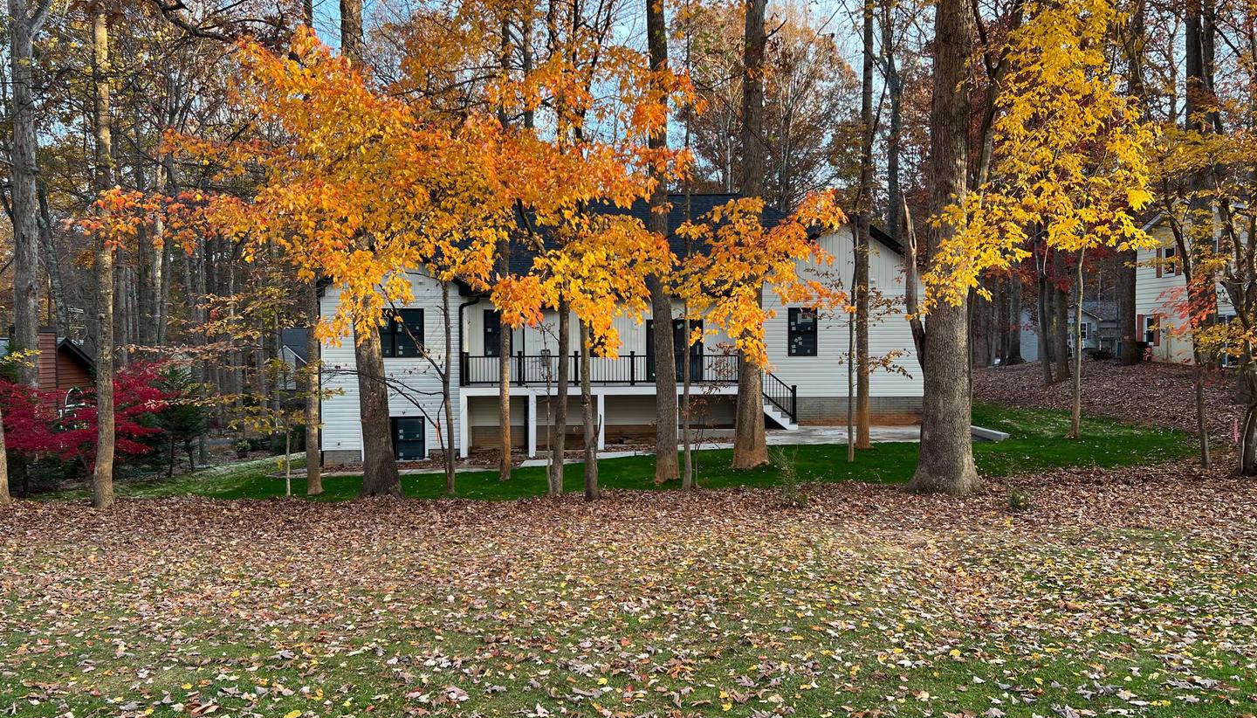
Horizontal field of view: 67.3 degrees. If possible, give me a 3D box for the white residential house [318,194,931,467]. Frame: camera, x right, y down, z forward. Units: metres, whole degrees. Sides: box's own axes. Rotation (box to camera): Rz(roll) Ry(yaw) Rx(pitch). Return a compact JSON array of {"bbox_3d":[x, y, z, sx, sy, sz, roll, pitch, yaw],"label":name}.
[{"bbox_3d":[0.050,-1.440,34.500,19.400,9.150,12.300,0,1,-2],"label":"white residential house"}]

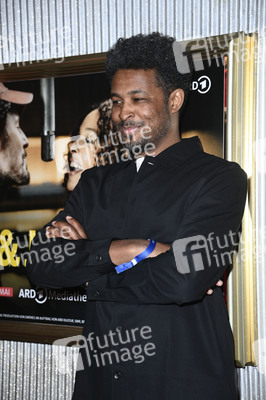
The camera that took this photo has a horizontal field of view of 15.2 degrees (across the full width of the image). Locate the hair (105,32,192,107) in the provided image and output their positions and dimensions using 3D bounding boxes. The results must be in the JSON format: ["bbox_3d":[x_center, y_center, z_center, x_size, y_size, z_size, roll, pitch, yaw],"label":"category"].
[{"bbox_3d":[0.038,-0.323,2.480,0.200,0.185,0.235,-3,1,37],"label":"hair"}]

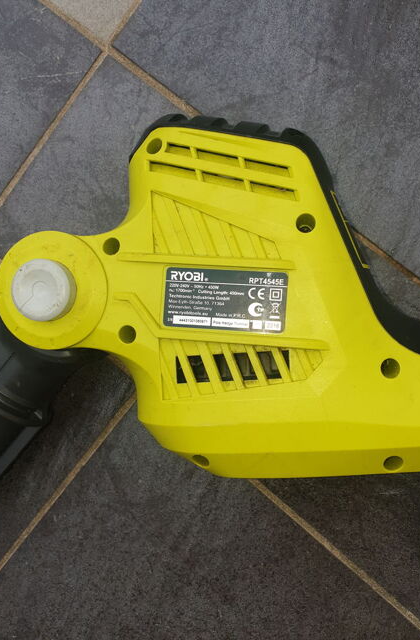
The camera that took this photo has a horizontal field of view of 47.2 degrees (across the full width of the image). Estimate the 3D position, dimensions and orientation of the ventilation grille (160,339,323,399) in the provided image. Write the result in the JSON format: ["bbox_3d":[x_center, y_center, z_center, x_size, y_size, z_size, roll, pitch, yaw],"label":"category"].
[{"bbox_3d":[0.014,0.028,0.242,0.083,0.006,0.032,3,91,7],"label":"ventilation grille"}]

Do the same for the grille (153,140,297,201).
[{"bbox_3d":[0.007,-0.075,0.242,0.078,0.006,0.018,12,92,6],"label":"grille"}]

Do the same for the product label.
[{"bbox_3d":[0.008,-0.010,0.240,0.061,0.001,0.030,3,91,7],"label":"product label"}]

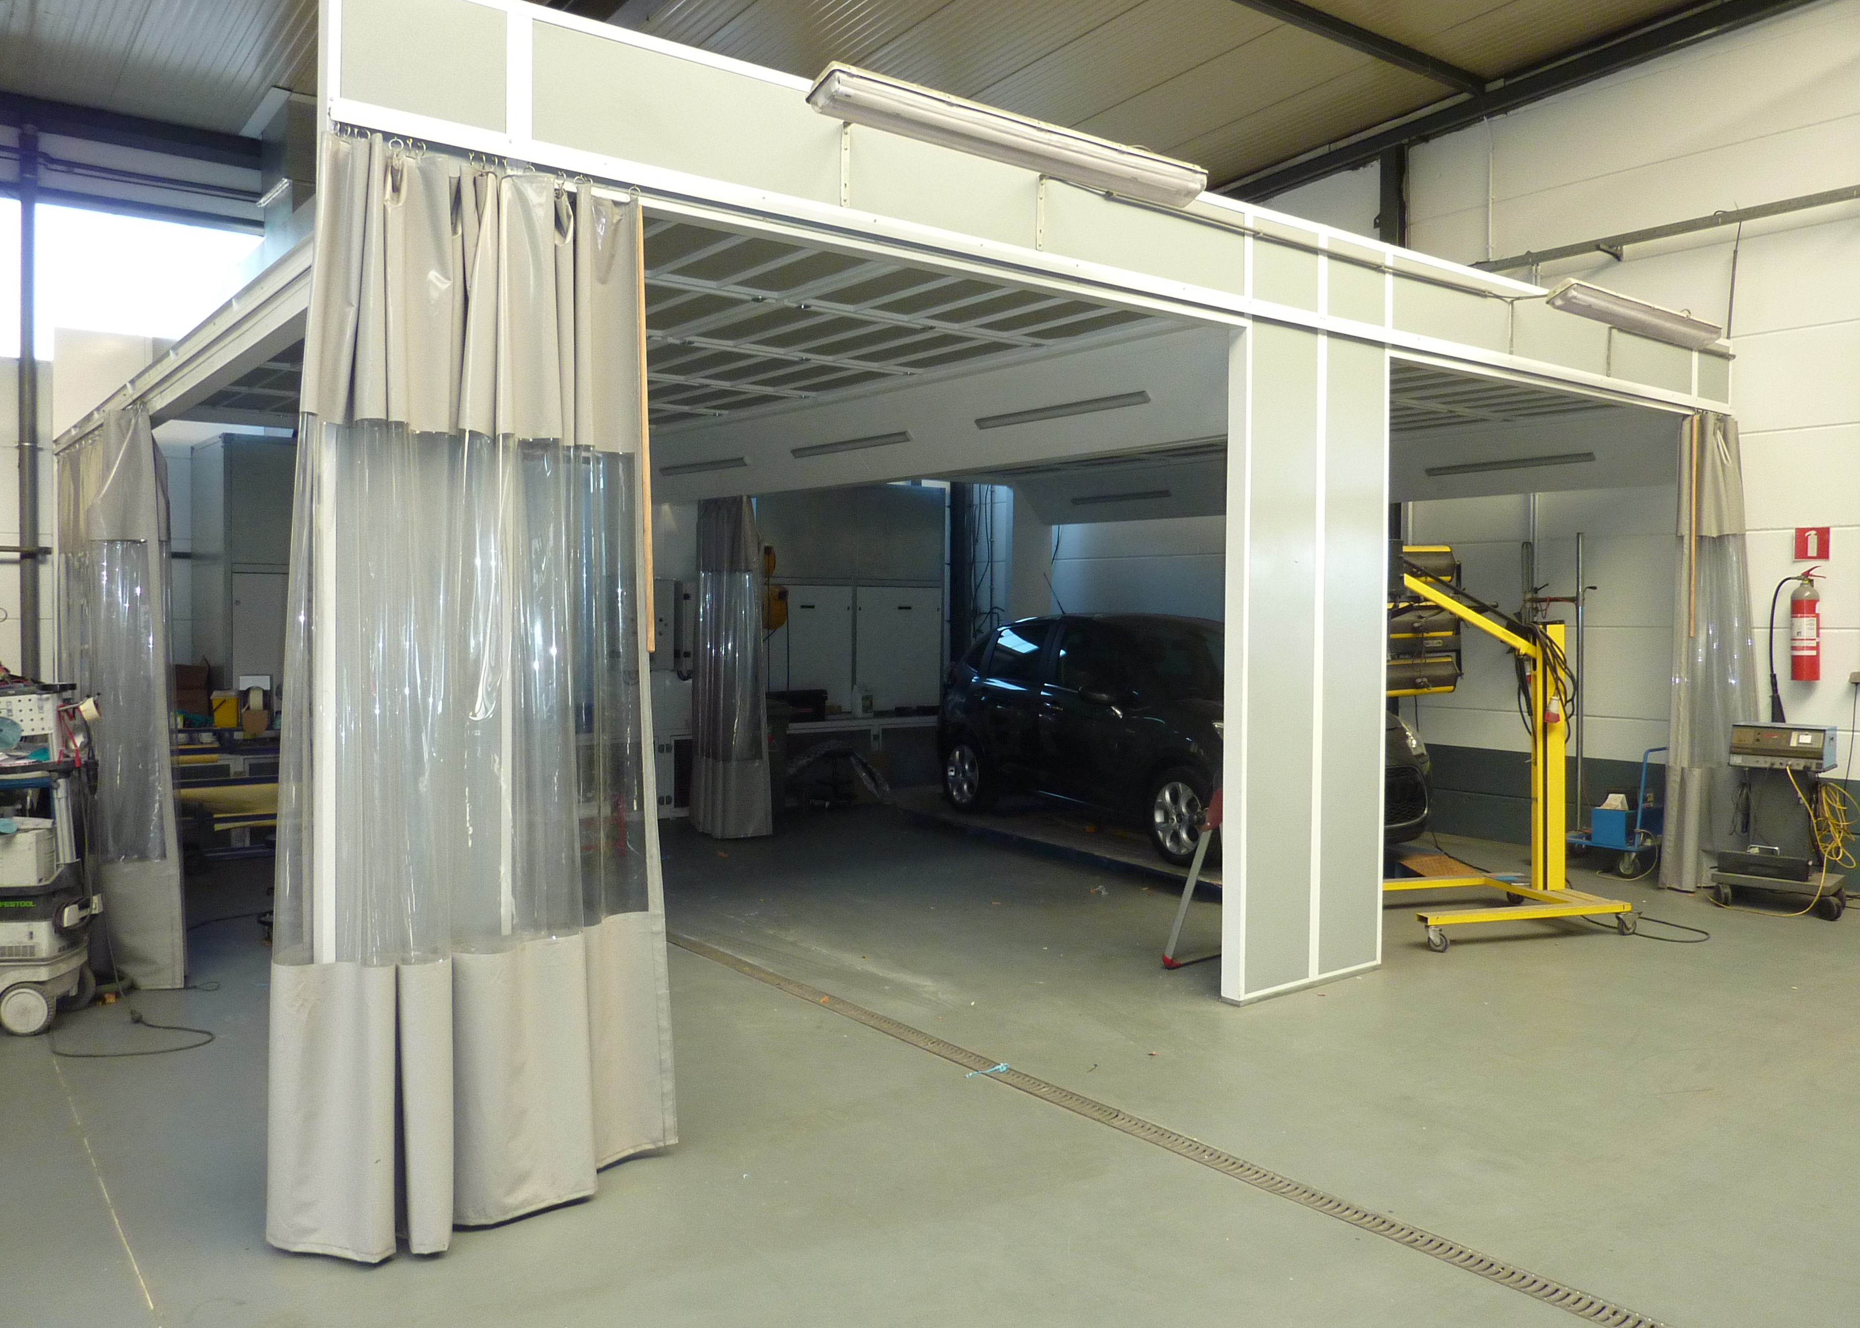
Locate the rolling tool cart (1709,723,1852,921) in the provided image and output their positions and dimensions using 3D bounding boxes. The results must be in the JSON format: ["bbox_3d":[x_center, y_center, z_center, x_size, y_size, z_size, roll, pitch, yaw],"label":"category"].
[{"bbox_3d":[4.816,0.857,7.588,0.590,1.020,0.450,2,3,44],"label":"rolling tool cart"}]

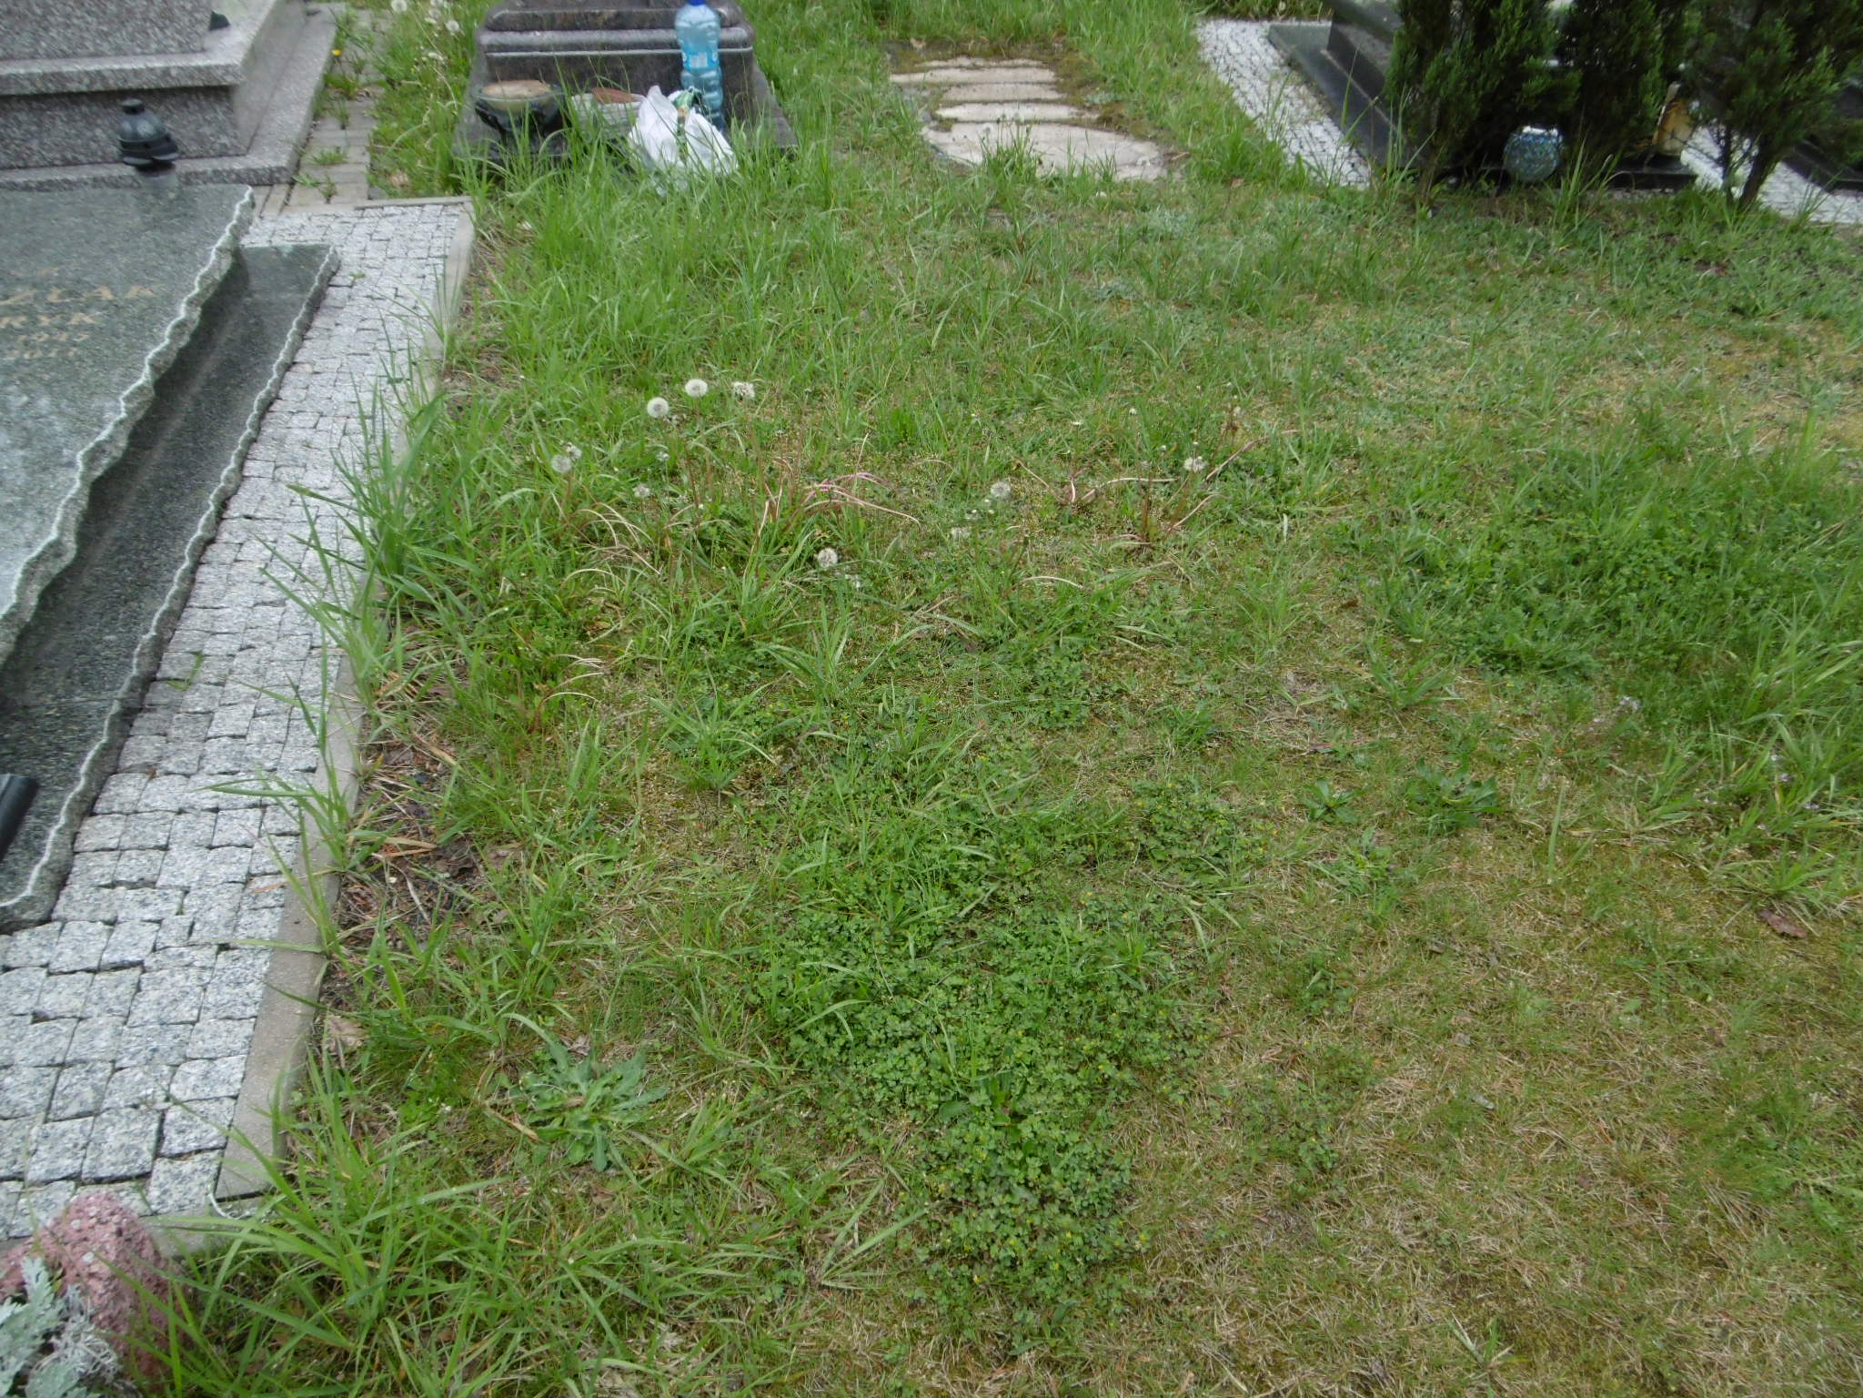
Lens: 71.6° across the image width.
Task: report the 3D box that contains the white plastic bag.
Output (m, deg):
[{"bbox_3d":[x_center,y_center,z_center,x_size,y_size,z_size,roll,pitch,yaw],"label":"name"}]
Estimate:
[{"bbox_3d":[-0.528,-1.189,2.740,0.215,0.195,0.190,-5,43,-7],"label":"white plastic bag"}]

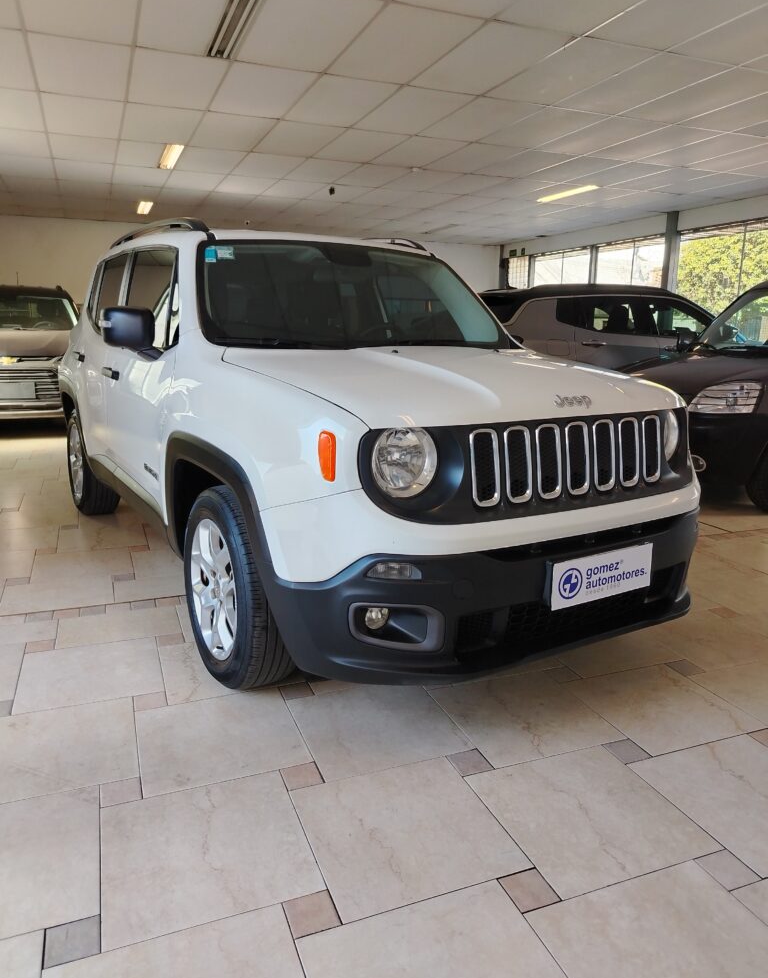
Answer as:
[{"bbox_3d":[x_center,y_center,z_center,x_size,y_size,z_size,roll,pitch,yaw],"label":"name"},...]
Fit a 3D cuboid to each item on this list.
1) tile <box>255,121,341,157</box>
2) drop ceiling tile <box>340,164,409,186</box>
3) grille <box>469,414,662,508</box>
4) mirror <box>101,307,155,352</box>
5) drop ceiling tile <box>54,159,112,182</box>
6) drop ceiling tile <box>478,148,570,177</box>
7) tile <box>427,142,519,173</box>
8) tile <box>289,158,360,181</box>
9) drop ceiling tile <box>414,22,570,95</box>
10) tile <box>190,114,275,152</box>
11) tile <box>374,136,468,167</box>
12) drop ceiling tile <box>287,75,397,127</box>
[{"bbox_3d":[-0.803,-3.227,6.548,0.602,0.025,1.210,-4,14,-21],"label":"tile"},{"bbox_3d":[-0.116,-3.580,8.108,0.605,0.022,1.206,-5,14,-21],"label":"drop ceiling tile"},{"bbox_3d":[0.563,-0.094,2.081,0.800,0.220,0.080,-7,9,-32],"label":"grille"},{"bbox_3d":[-0.948,-0.599,2.661,0.195,0.165,0.125,-7,15,-31],"label":"mirror"},{"bbox_3d":[-3.398,-3.608,8.098,0.605,0.022,1.206,-5,14,-21],"label":"drop ceiling tile"},{"bbox_3d":[1.464,-3.423,7.489,0.605,0.020,1.210,-4,14,-21],"label":"drop ceiling tile"},{"bbox_3d":[0.898,-3.371,7.233,0.605,0.022,1.206,-5,14,-21],"label":"tile"},{"bbox_3d":[-0.688,-3.519,7.857,0.602,0.025,1.210,-4,14,-21],"label":"tile"},{"bbox_3d":[0.654,-2.776,4.614,0.605,0.020,1.210,-4,14,-21],"label":"drop ceiling tile"},{"bbox_3d":[-1.378,-3.205,6.387,0.605,0.020,1.210,-4,14,-21],"label":"tile"},{"bbox_3d":[0.326,-3.336,7.045,0.605,0.020,1.210,-4,14,-21],"label":"tile"},{"bbox_3d":[-0.354,-2.979,5.474,0.605,0.022,1.206,-5,14,-21],"label":"drop ceiling tile"}]

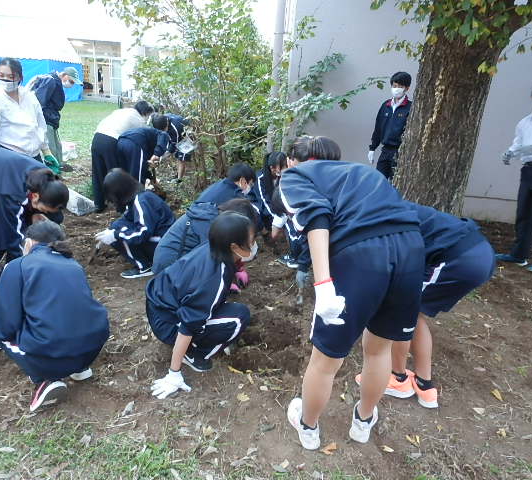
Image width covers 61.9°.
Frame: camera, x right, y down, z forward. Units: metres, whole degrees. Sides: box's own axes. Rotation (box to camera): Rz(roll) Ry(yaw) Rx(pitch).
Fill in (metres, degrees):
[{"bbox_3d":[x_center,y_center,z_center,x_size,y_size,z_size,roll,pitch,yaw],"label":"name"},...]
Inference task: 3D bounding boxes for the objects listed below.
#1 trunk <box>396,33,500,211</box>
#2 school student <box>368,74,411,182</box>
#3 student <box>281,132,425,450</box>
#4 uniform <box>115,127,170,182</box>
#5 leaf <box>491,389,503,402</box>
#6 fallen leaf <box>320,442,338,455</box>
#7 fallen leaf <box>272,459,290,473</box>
[{"bbox_3d":[1.730,-1.056,4.348,0.780,2.200,0.780,5,19,0],"label":"trunk"},{"bbox_3d":[1.360,-0.953,4.815,0.500,1.650,0.310,13,21,24],"label":"school student"},{"bbox_3d":[0.312,0.206,2.053,0.480,1.260,0.760,-5,21,-21],"label":"student"},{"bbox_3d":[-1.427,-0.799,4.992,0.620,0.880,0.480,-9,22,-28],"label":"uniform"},{"bbox_3d":[1.156,0.775,2.228,0.038,0.022,0.093,9,19,12],"label":"leaf"},{"bbox_3d":[0.263,0.856,1.816,0.070,0.025,0.050,-6,21,-25],"label":"fallen leaf"},{"bbox_3d":[0.064,0.868,1.698,0.062,0.022,0.050,-5,21,-27],"label":"fallen leaf"}]

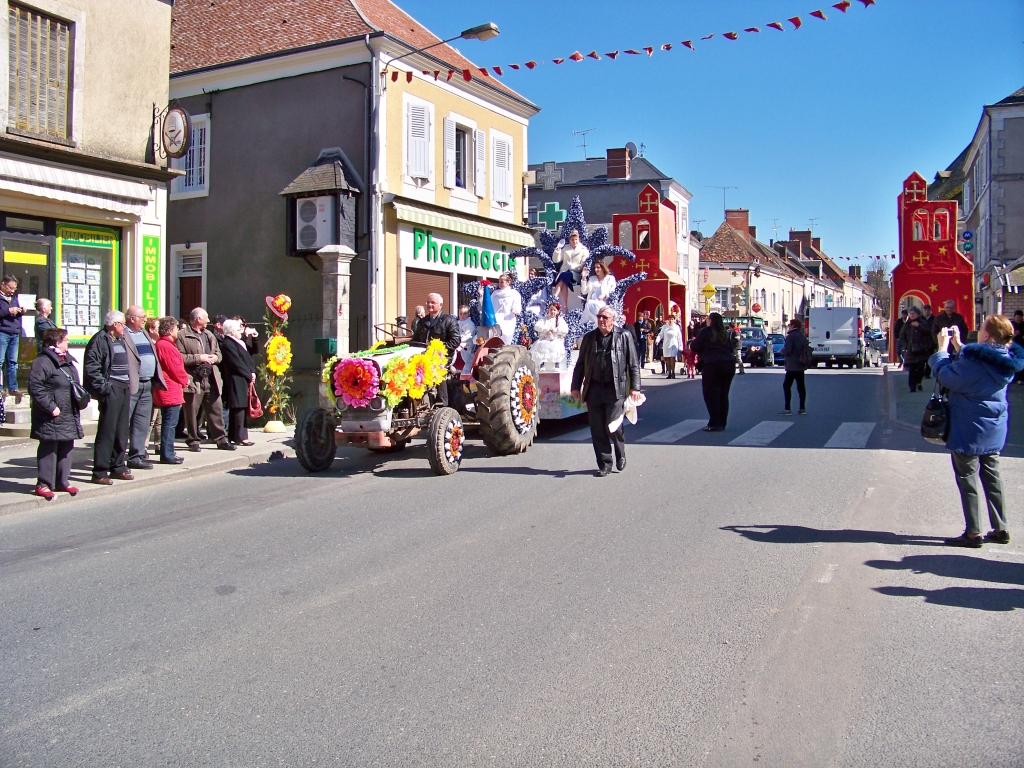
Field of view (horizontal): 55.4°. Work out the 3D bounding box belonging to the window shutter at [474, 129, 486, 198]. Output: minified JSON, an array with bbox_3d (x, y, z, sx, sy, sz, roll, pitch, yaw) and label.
[{"bbox_3d":[-0.815,-5.794,25.649,0.050,1.660,0.540,2,4,28],"label":"window shutter"}]

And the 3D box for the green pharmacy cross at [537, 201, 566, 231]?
[{"bbox_3d":[1.055,-4.392,25.571,0.750,0.770,0.200,1,3,27],"label":"green pharmacy cross"}]

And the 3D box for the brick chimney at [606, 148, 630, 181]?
[{"bbox_3d":[4.037,-8.357,37.000,0.750,1.180,0.500,2,3,27],"label":"brick chimney"}]

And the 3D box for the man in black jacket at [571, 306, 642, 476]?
[{"bbox_3d":[0.983,0.078,10.150,0.720,1.750,0.480,1,3,16],"label":"man in black jacket"}]

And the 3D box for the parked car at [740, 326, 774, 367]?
[{"bbox_3d":[8.554,-1.371,35.411,1.750,1.430,4.400,1,3,20],"label":"parked car"}]

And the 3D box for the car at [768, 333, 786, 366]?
[{"bbox_3d":[11.831,-1.515,43.500,1.720,1.420,4.000,2,3,23],"label":"car"}]

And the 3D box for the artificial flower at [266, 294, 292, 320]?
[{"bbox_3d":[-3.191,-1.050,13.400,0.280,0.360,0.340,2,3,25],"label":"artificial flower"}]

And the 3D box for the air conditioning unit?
[{"bbox_3d":[-4.295,-3.571,21.685,0.960,1.150,0.360,2,4,32],"label":"air conditioning unit"}]

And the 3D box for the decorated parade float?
[{"bbox_3d":[-0.122,-1.152,13.744,2.500,3.850,7.900,2,3,24],"label":"decorated parade float"}]

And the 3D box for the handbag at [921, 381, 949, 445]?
[{"bbox_3d":[3.084,0.215,7.100,0.270,0.440,0.140,2,4,34],"label":"handbag"}]

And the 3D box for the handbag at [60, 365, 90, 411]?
[{"bbox_3d":[-4.059,0.047,9.120,0.150,0.380,0.280,-2,4,-37],"label":"handbag"}]

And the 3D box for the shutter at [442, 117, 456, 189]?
[{"bbox_3d":[-1.529,-5.690,24.078,0.050,1.660,0.540,2,4,28],"label":"shutter"}]

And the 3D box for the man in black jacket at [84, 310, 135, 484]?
[{"bbox_3d":[-3.979,0.133,9.650,0.400,1.720,0.540,2,4,38],"label":"man in black jacket"}]

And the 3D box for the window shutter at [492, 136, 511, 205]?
[{"bbox_3d":[-0.249,-5.325,24.350,0.140,1.560,0.920,2,3,31],"label":"window shutter"}]

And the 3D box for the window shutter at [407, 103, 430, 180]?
[{"bbox_3d":[-2.171,-5.631,22.666,0.560,1.660,0.050,-3,4,-42],"label":"window shutter"}]

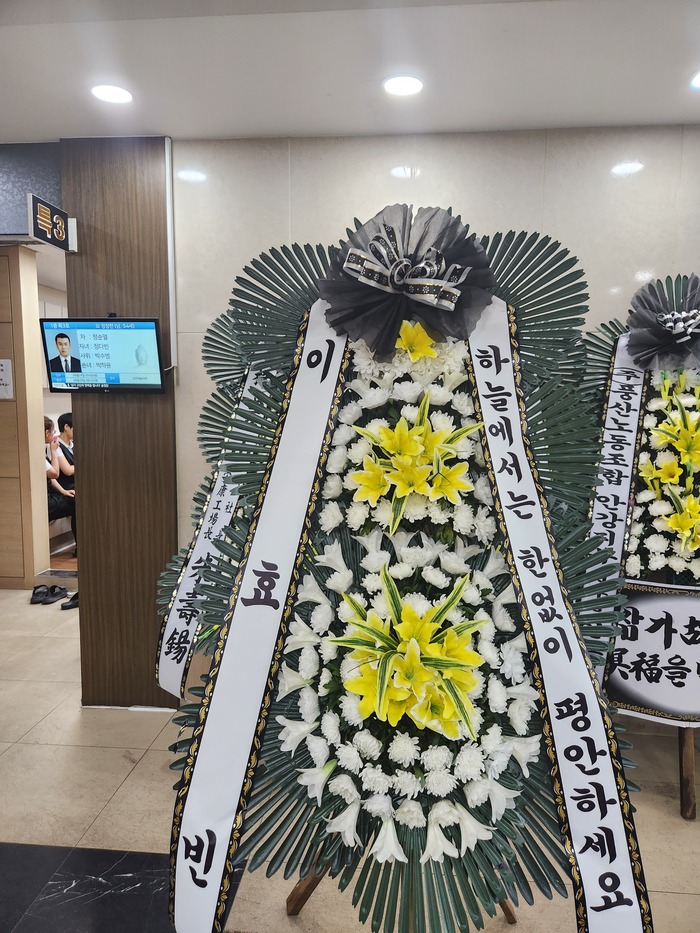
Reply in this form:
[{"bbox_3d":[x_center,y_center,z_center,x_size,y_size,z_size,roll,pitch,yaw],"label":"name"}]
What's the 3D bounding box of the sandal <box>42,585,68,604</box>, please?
[{"bbox_3d":[-2.265,0.972,4.760,0.100,0.095,0.265,1,6,9],"label":"sandal"}]

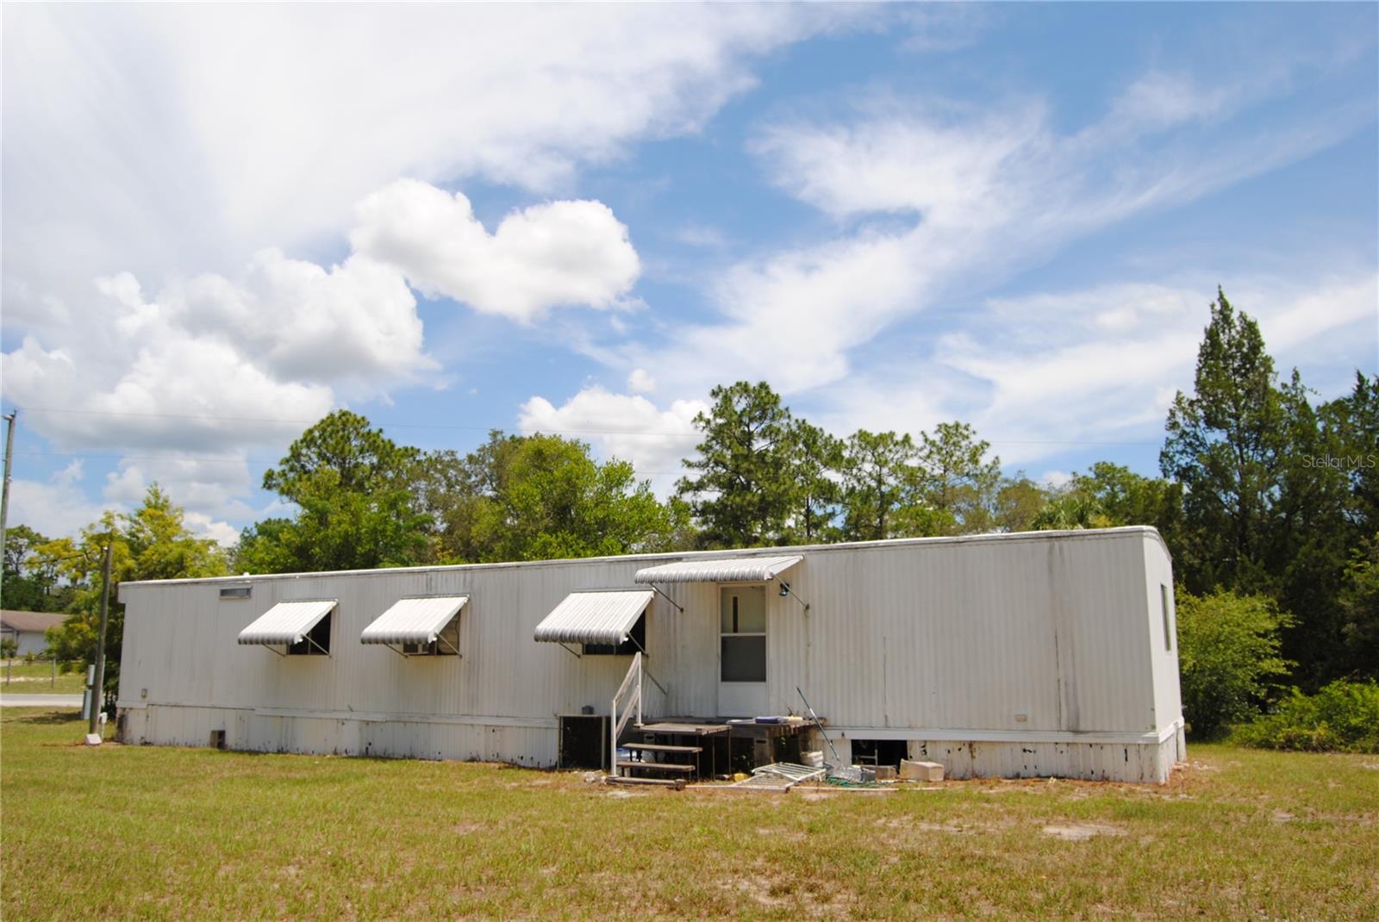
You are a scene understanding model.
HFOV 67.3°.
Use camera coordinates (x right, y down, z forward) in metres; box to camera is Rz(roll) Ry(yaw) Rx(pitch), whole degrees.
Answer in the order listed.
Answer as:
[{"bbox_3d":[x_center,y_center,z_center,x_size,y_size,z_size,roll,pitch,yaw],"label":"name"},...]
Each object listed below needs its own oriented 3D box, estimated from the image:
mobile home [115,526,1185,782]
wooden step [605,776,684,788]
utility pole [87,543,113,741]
[{"bbox_3d":[-2.286,3.612,19.345,20.551,3.384,4.383,-6,-12,28],"label":"mobile home"},{"bbox_3d":[-0.562,4.130,13.294,1.010,0.110,0.250,-6,-12,28],"label":"wooden step"},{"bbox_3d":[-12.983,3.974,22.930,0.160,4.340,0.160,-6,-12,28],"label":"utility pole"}]

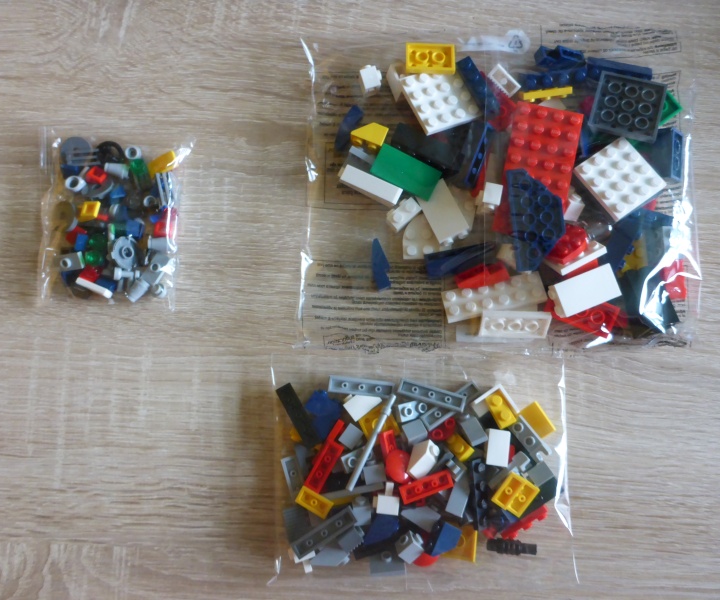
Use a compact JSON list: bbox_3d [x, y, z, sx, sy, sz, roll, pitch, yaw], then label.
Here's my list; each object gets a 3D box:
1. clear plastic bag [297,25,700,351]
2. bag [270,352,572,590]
[{"bbox_3d":[0.069,-0.061,0.317,0.200,0.032,0.168,-1,81,0],"label":"clear plastic bag"},{"bbox_3d":[0.029,0.078,0.299,0.143,0.022,0.107,0,81,0],"label":"bag"}]

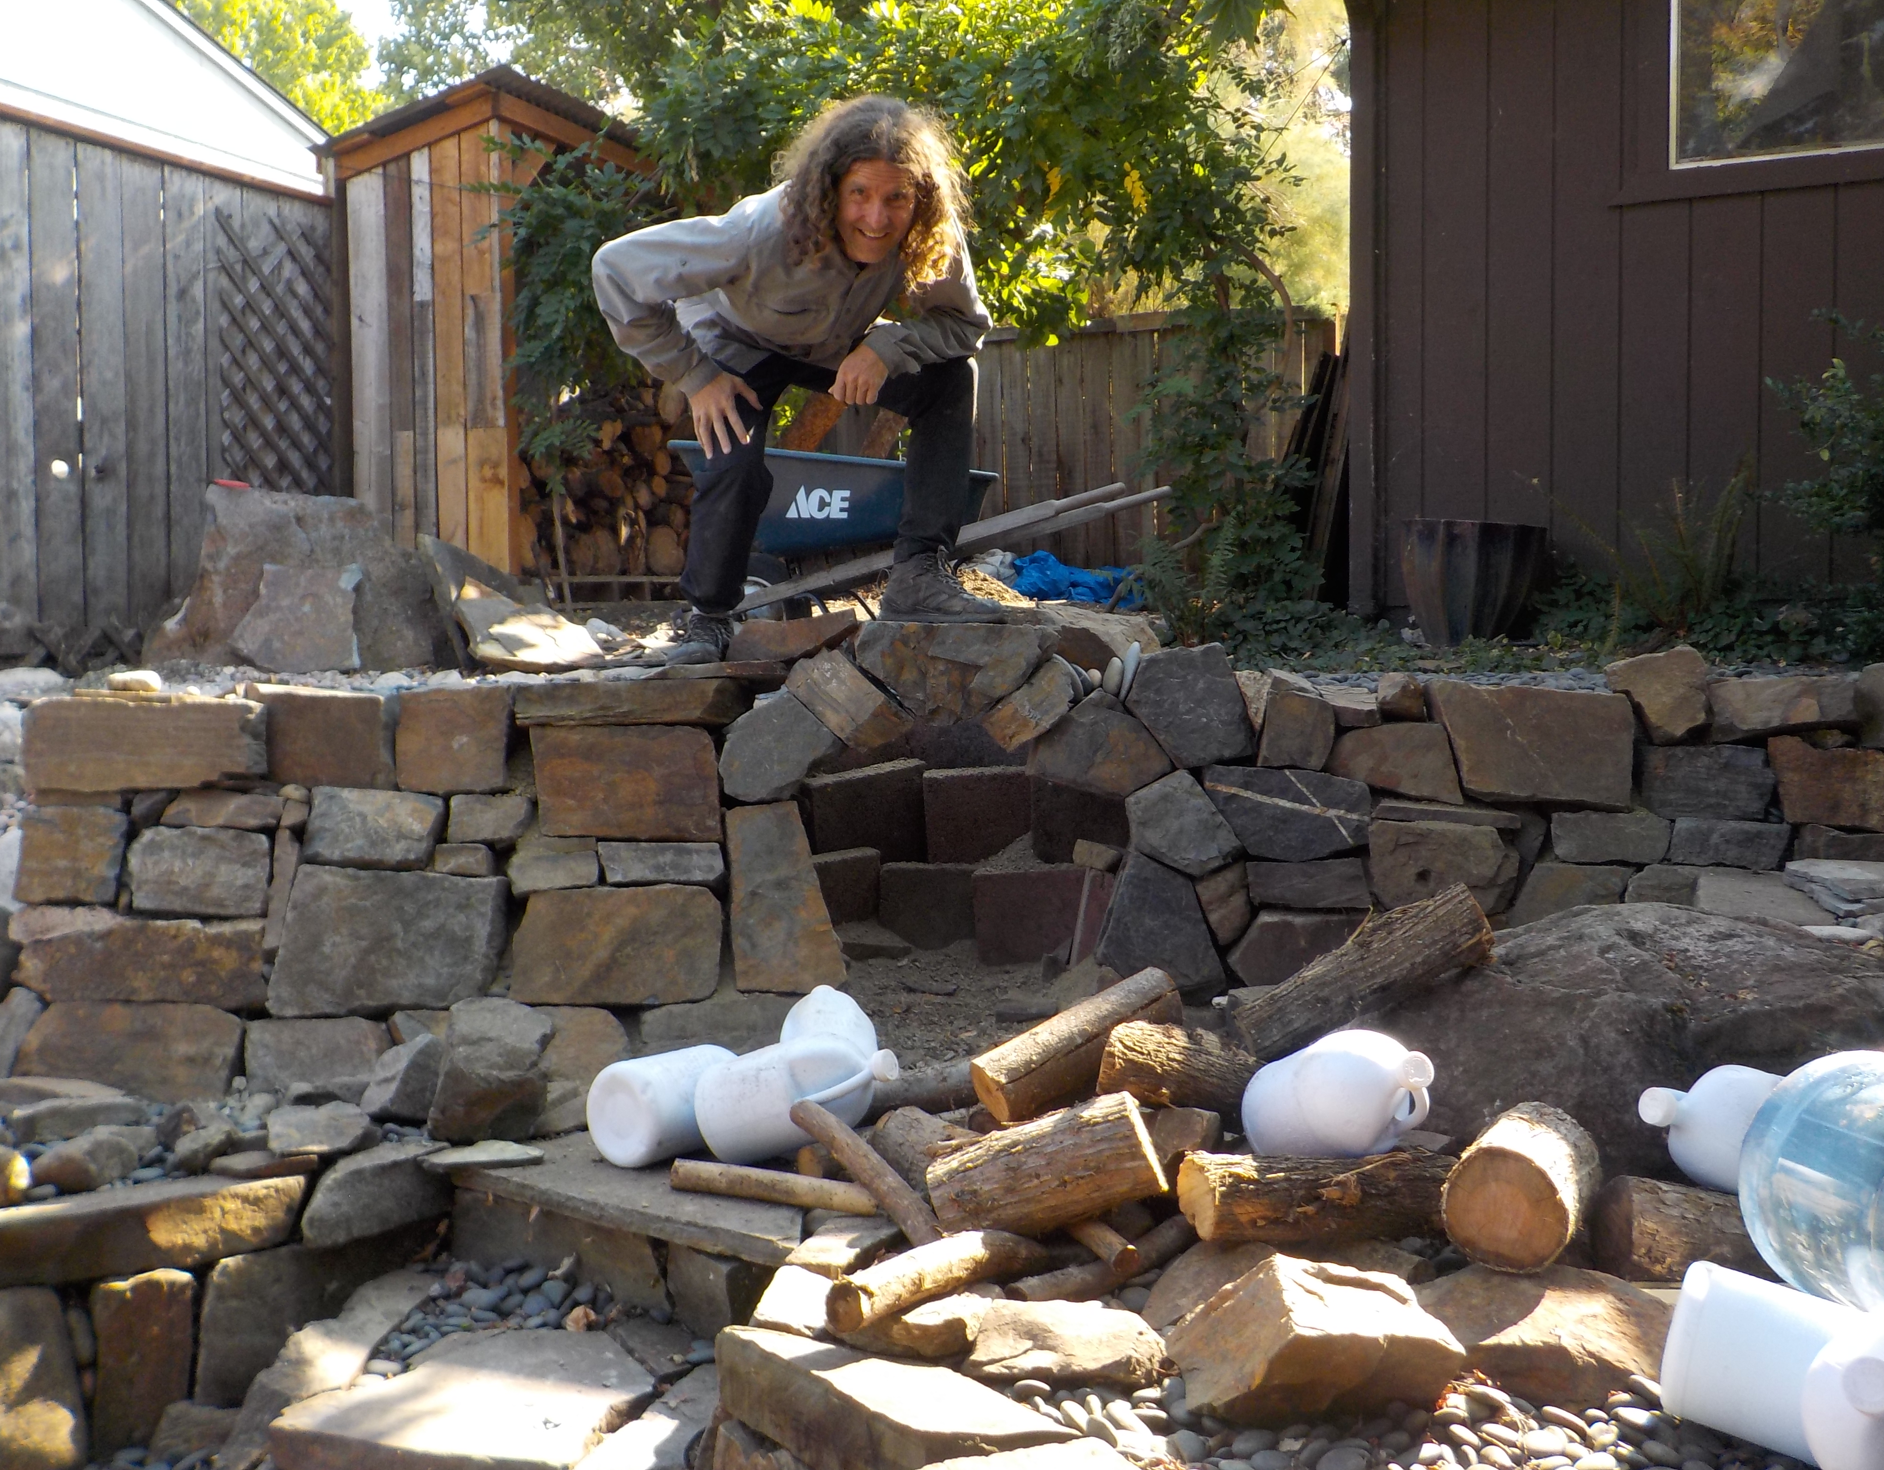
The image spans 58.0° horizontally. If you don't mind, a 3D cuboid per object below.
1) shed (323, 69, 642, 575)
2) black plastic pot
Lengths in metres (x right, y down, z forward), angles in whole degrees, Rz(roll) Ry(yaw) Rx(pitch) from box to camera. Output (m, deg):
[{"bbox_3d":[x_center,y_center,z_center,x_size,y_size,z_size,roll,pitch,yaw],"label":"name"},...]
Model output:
[{"bbox_3d":[-1.641,-1.452,6.888,0.990,1.860,1.400,1,2,29],"label":"shed"},{"bbox_3d":[1.488,-0.420,4.750,0.415,0.355,0.415,2,2,0],"label":"black plastic pot"}]

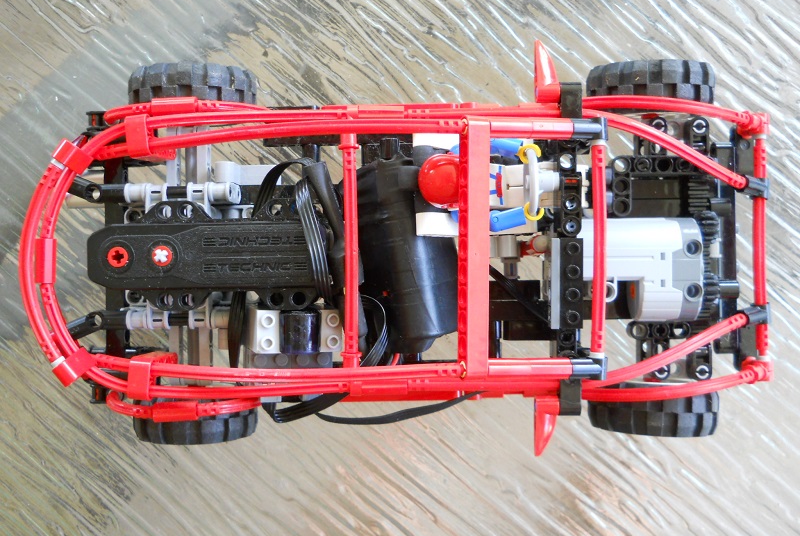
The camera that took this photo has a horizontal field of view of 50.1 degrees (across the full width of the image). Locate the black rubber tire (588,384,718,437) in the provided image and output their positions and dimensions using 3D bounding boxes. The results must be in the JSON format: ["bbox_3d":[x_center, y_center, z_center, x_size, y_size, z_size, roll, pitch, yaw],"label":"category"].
[{"bbox_3d":[0.101,0.054,0.341,0.050,0.050,0.020,2,90,0],"label":"black rubber tire"}]

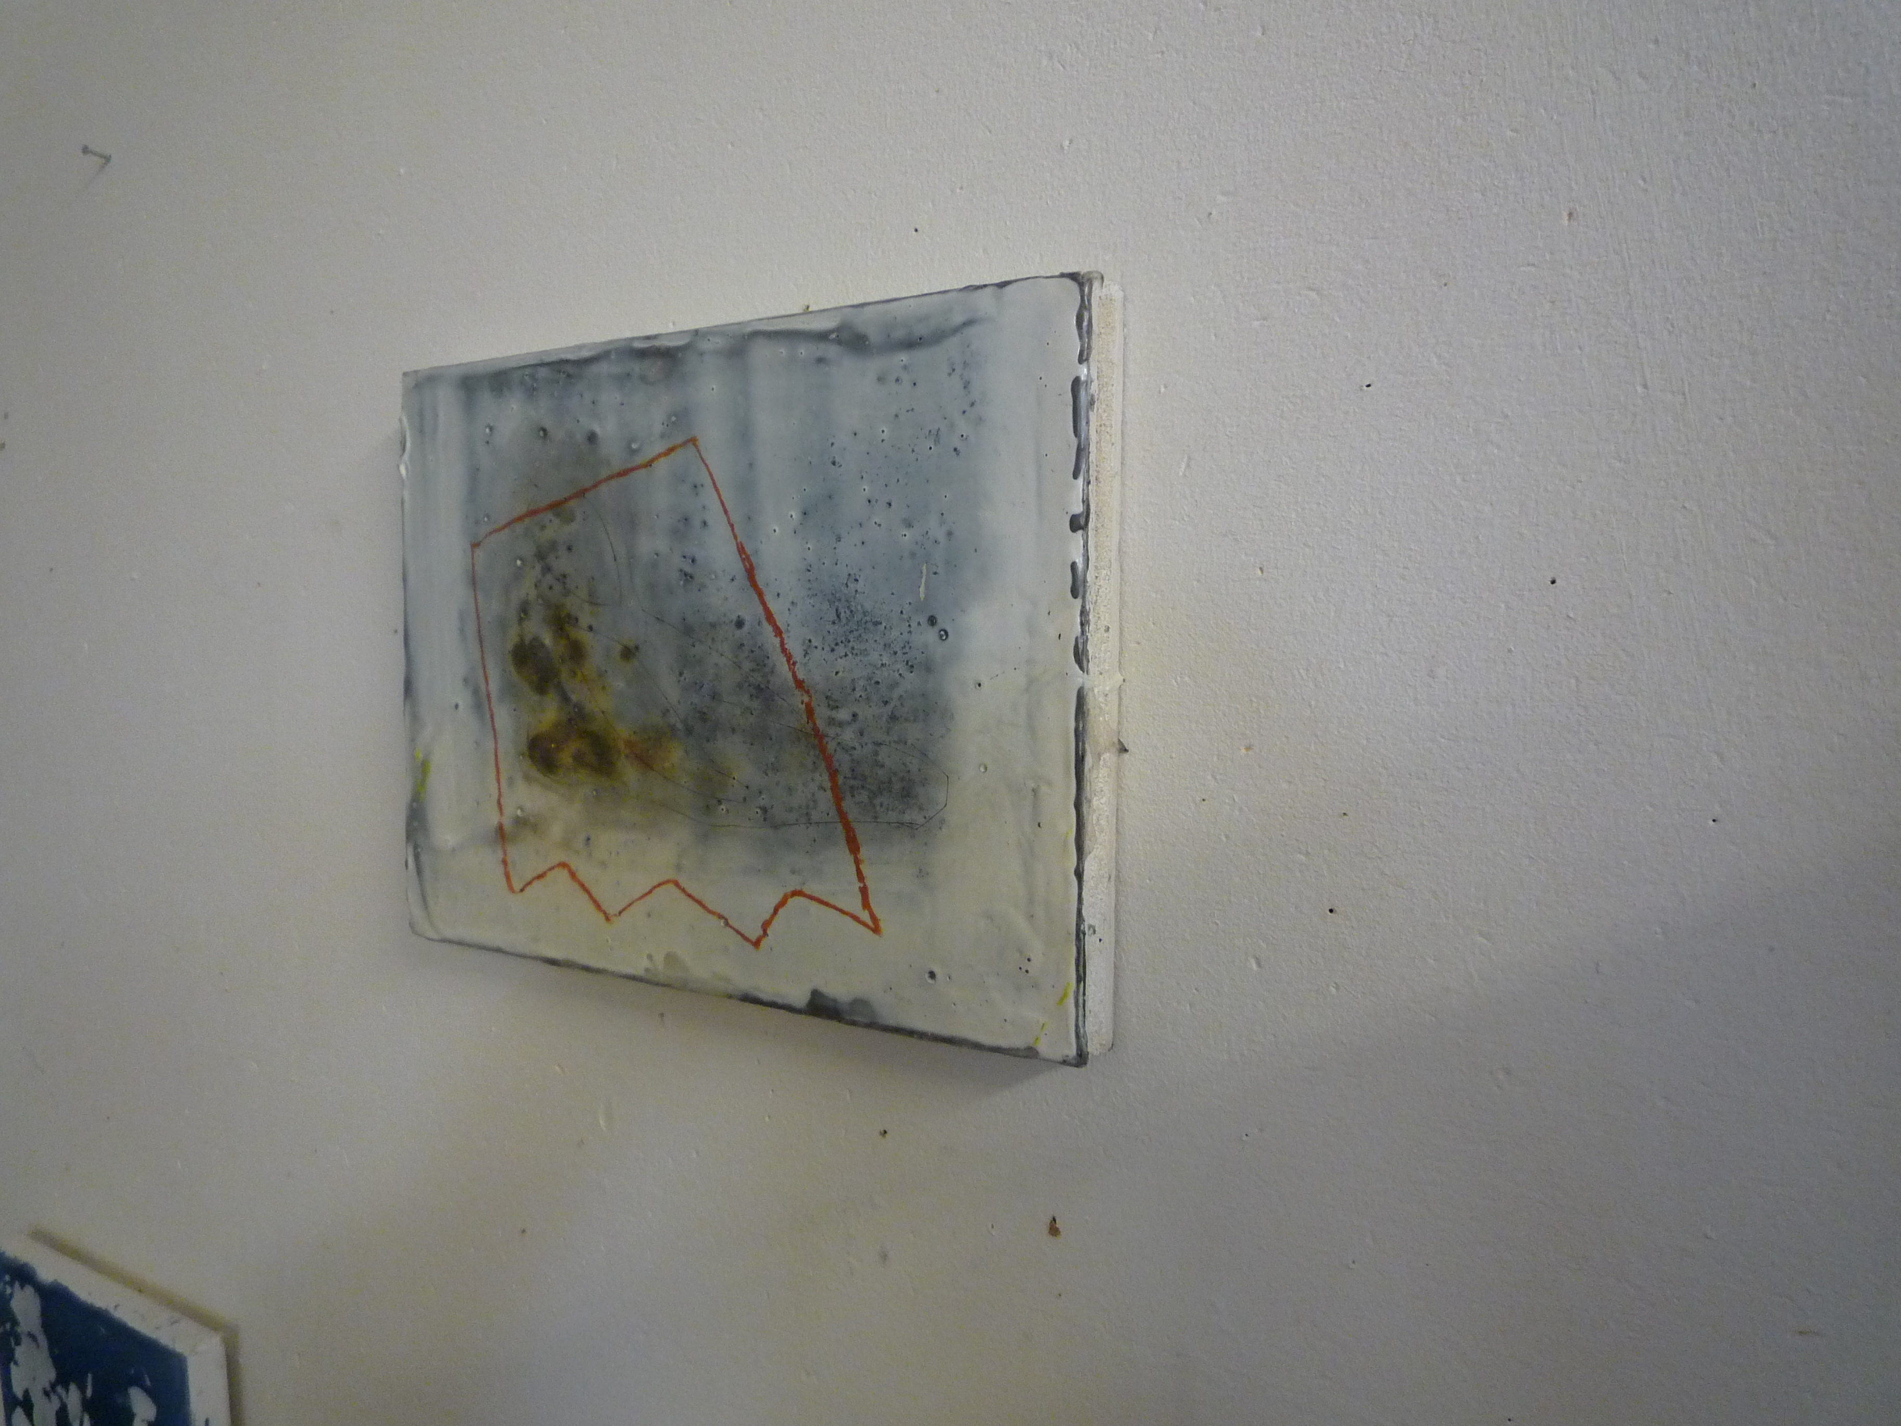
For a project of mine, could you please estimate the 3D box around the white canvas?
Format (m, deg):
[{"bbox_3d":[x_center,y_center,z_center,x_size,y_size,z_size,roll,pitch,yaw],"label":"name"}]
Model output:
[{"bbox_3d":[-0.112,-0.022,0.637,0.402,0.302,0.025,2,4,32],"label":"white canvas"}]

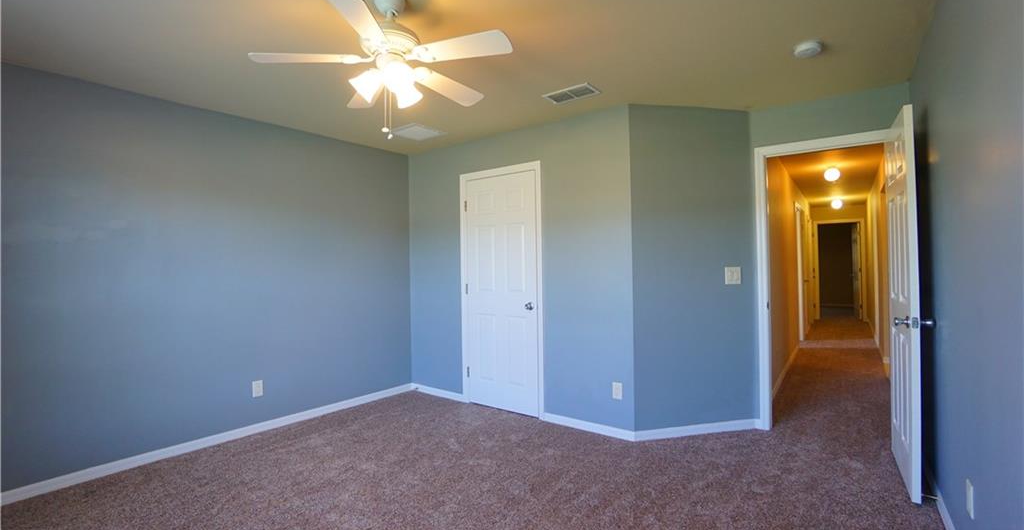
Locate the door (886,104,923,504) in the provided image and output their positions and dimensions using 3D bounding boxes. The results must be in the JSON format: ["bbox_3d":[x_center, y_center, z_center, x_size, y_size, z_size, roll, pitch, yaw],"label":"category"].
[{"bbox_3d":[2.272,0.197,2.488,0.040,2.030,0.770,-1,-1,36],"label":"door"}]

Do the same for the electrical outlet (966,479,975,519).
[{"bbox_3d":[1.715,0.874,1.597,0.008,0.117,0.072,-1,-1,38],"label":"electrical outlet"}]

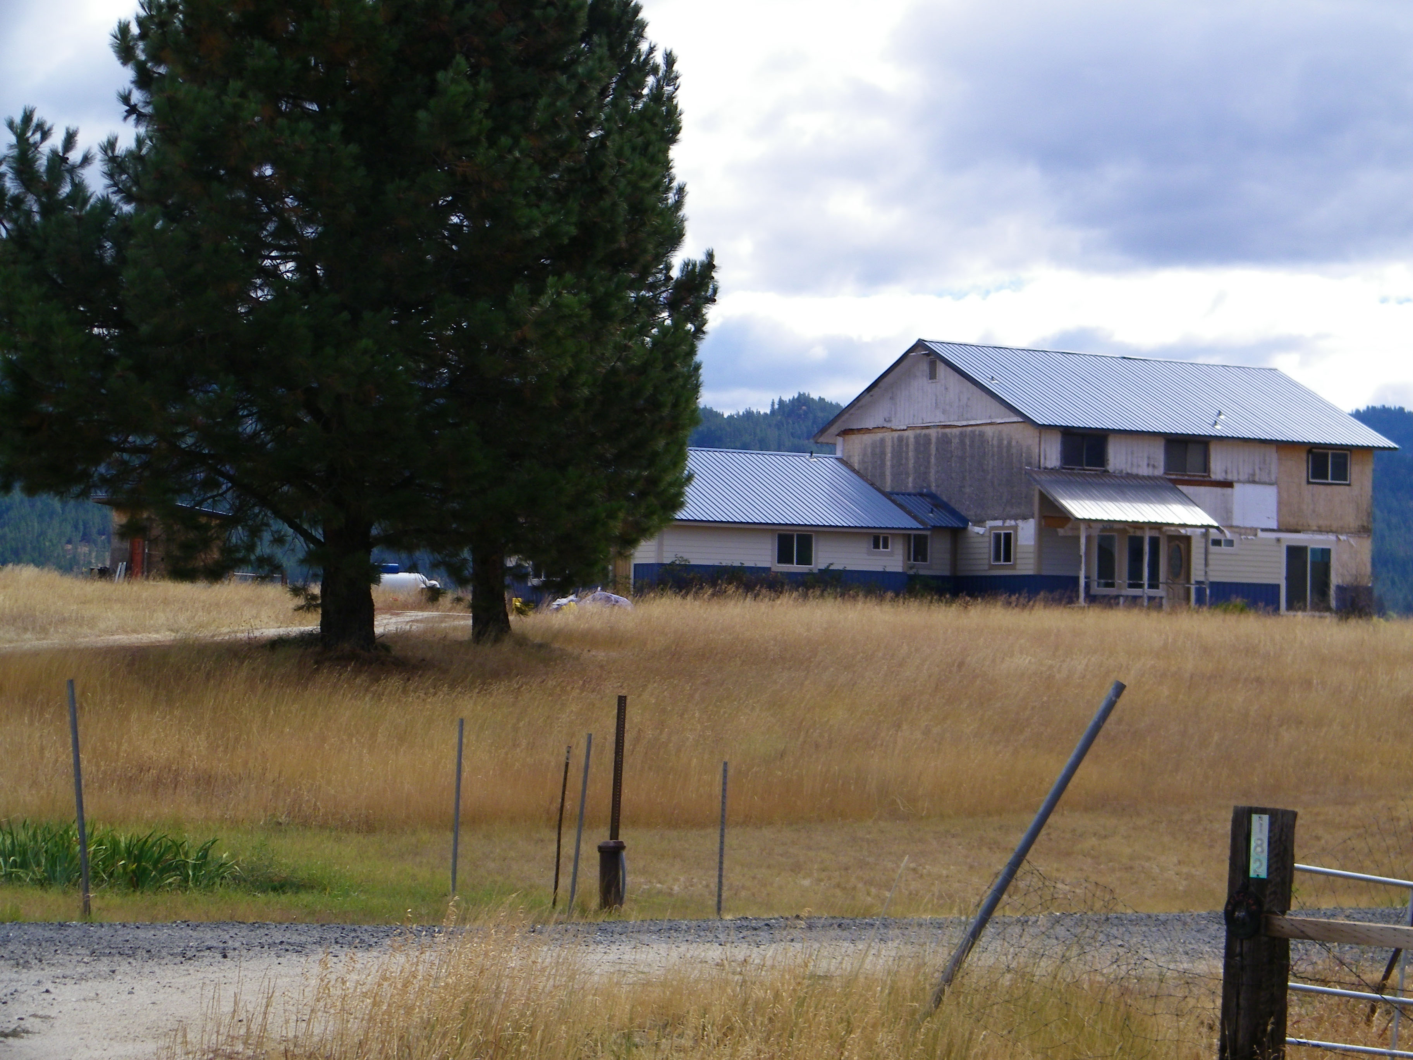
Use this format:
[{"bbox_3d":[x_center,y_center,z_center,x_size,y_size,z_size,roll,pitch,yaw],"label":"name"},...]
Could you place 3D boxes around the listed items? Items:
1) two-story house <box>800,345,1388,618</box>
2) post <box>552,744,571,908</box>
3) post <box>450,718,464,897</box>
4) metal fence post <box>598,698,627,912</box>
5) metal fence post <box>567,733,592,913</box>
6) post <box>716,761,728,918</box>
[{"bbox_3d":[12.560,-1.393,100.867,14.074,8.069,12.201,2,-2,-33],"label":"two-story house"},{"bbox_3d":[-1.203,2.472,27.167,0.040,1.358,0.040,6,-1,0],"label":"post"},{"bbox_3d":[-2.116,2.372,27.820,0.036,1.527,0.036,3,-1,0],"label":"post"},{"bbox_3d":[-0.786,2.275,27.173,0.240,1.792,0.230,1,-1,0],"label":"metal fence post"},{"bbox_3d":[-1.042,2.416,26.869,0.037,1.487,0.037,7,-1,0],"label":"metal fence post"},{"bbox_3d":[0.134,2.533,26.716,0.035,1.290,0.035,2,-1,0],"label":"post"}]

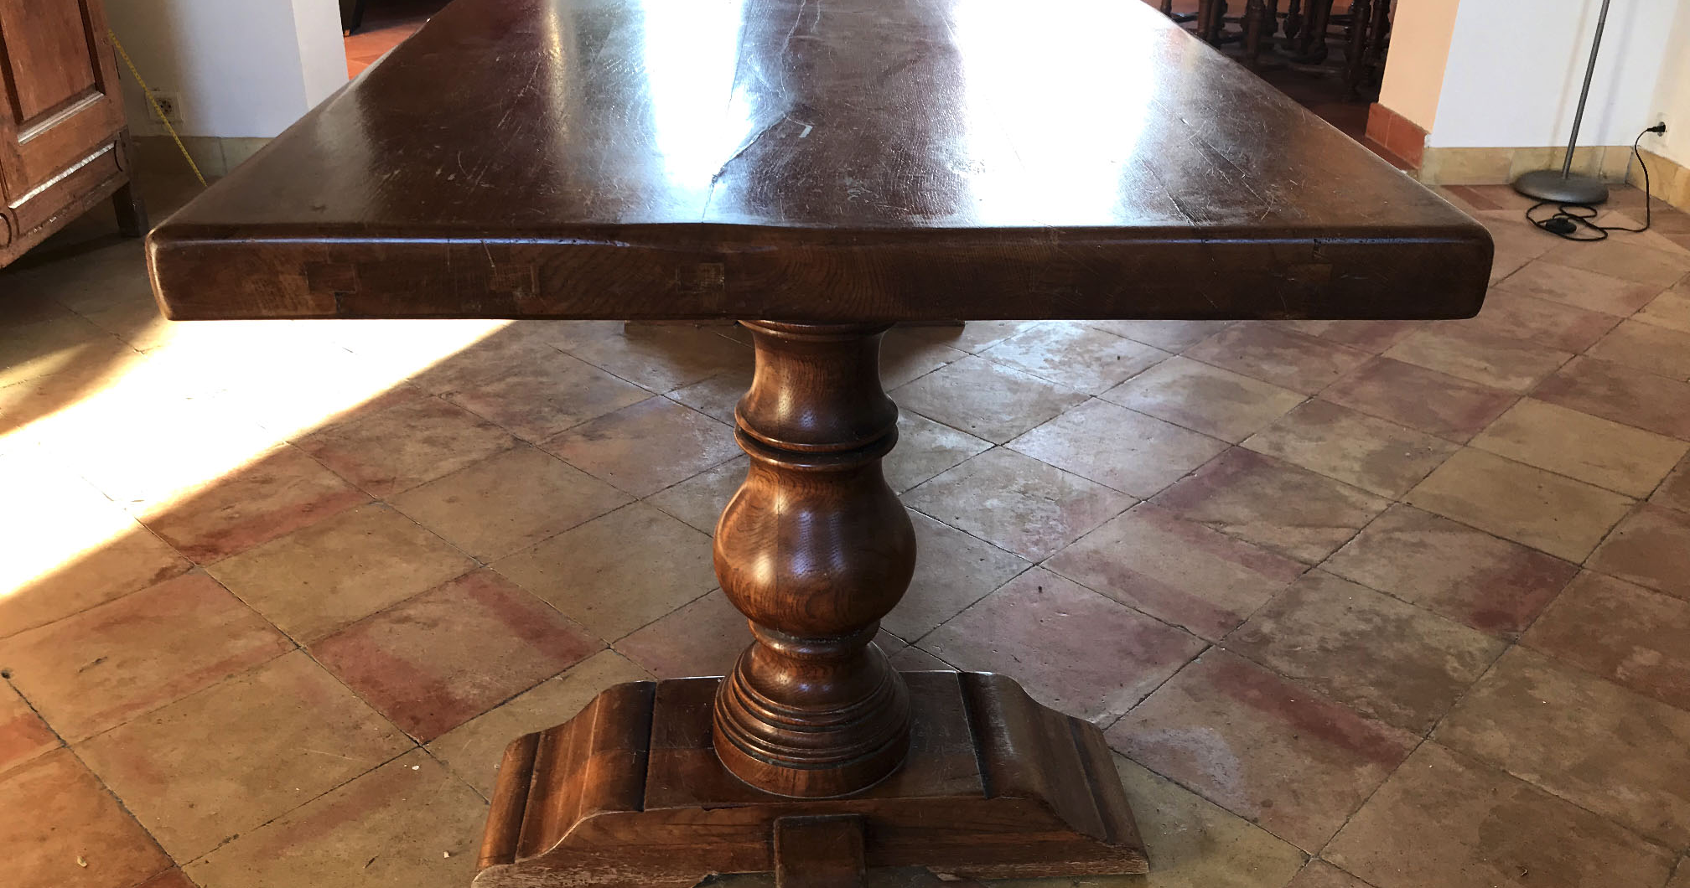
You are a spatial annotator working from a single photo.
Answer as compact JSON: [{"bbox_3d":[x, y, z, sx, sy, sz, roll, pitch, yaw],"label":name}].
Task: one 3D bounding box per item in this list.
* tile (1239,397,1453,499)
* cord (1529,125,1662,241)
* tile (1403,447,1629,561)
[{"bbox_3d":[0.930,0.012,2.507,0.298,0.020,0.298,23,34,38],"label":"tile"},{"bbox_3d":[2.010,-0.689,3.563,0.474,0.204,0.461,-1,26,-2],"label":"cord"},{"bbox_3d":[1.077,0.101,2.181,0.279,0.020,0.281,23,34,38],"label":"tile"}]

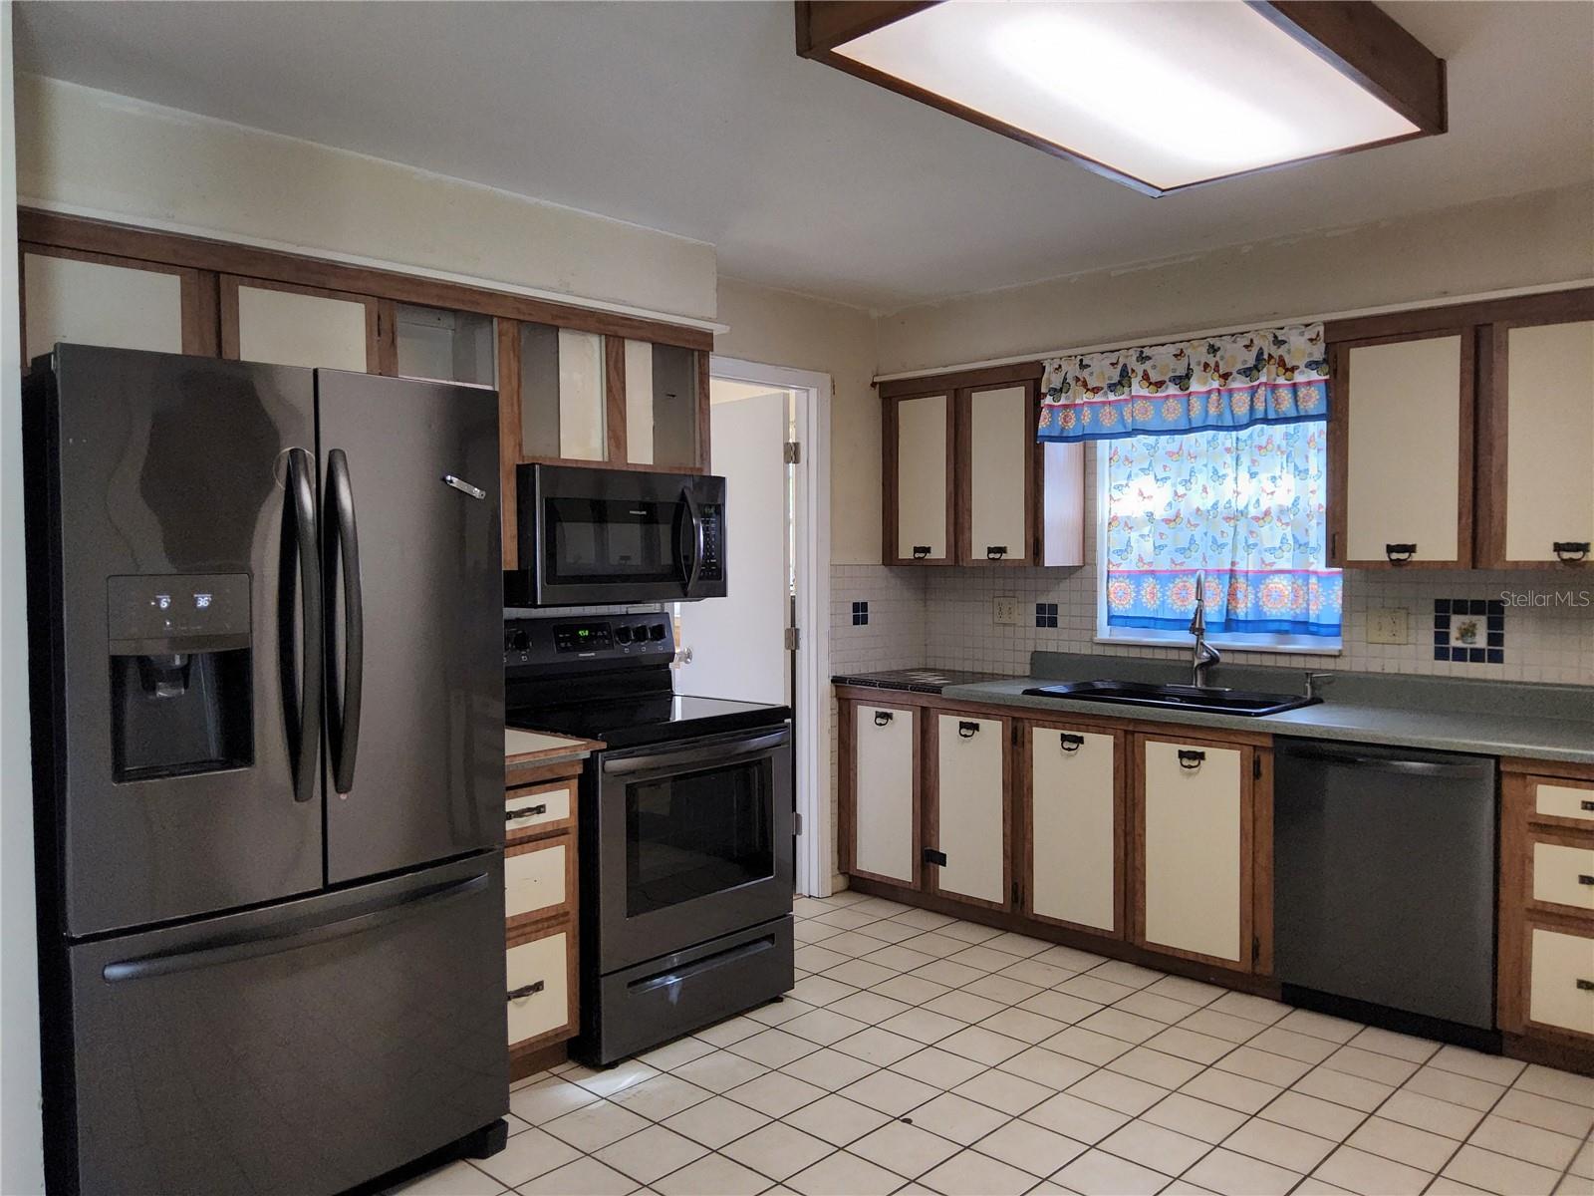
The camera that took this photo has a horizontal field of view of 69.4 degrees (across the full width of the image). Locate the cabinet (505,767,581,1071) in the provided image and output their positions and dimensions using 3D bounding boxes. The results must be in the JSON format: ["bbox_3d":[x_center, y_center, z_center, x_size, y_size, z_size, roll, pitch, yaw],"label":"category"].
[{"bbox_3d":[-0.917,0.858,3.229,0.610,0.870,0.360,2,3,45],"label":"cabinet"}]

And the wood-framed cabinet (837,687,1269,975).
[{"bbox_3d":[1.032,0.788,4.392,1.753,0.810,0.610,2,3,42],"label":"wood-framed cabinet"}]

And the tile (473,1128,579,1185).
[{"bbox_3d":[-0.635,1.308,2.686,0.201,0.010,0.201,1,2,44],"label":"tile"}]

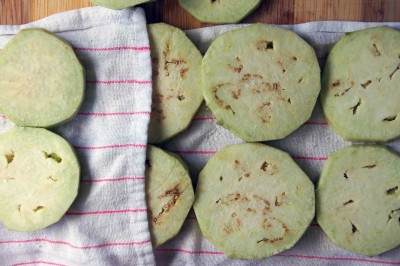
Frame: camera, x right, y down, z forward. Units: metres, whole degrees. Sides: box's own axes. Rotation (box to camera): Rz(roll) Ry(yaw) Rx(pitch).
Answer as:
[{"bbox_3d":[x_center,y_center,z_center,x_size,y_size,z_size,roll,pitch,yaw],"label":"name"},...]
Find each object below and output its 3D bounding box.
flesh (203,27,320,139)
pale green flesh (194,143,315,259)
[{"bbox_3d":[0.047,-0.037,0.697,0.090,0.013,0.089,0,87,0],"label":"flesh"},{"bbox_3d":[0.042,0.052,0.697,0.091,0.013,0.088,0,87,0],"label":"pale green flesh"}]

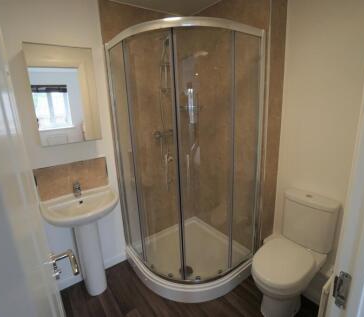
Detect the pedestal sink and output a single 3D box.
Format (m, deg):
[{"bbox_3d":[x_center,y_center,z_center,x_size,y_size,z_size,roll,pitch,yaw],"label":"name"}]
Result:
[{"bbox_3d":[-0.723,0.722,1.566,0.538,0.838,0.458,-11,16,-34],"label":"pedestal sink"}]

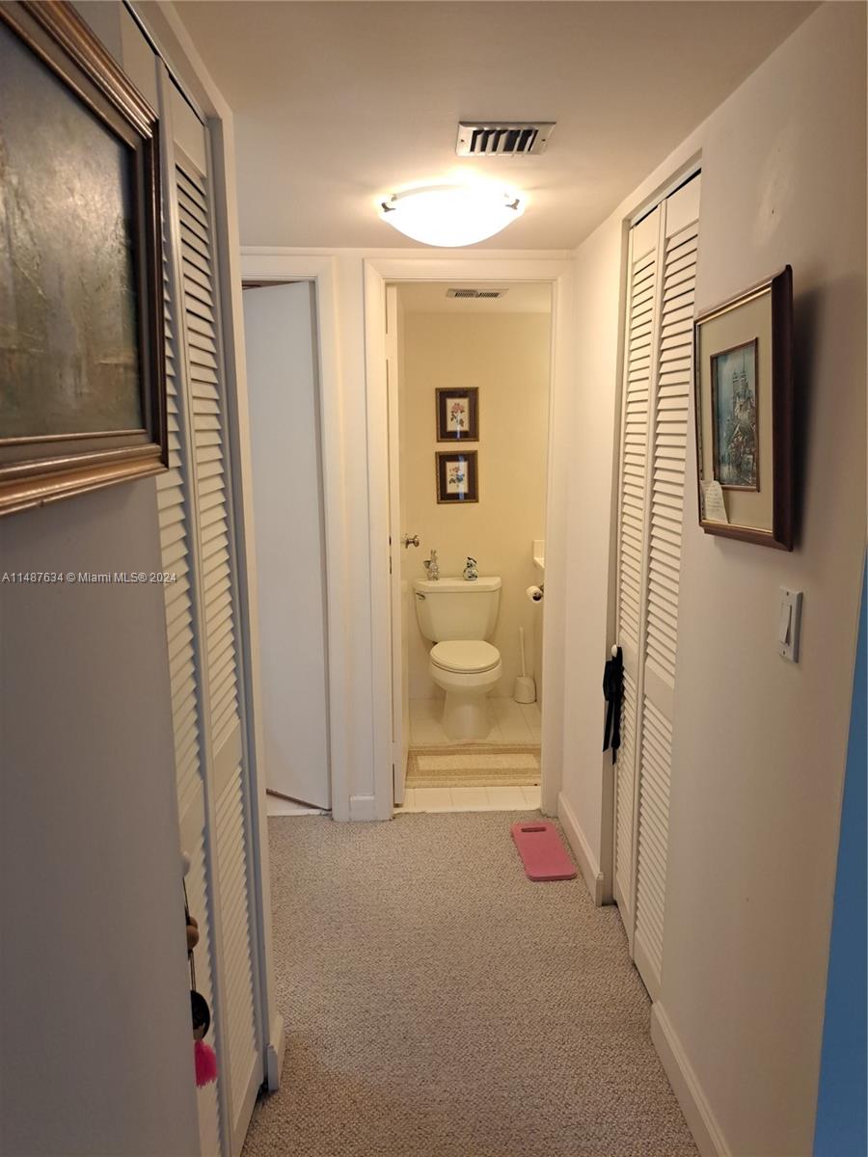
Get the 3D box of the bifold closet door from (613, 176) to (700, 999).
[{"bbox_3d":[0.586,0.084,2.139,0.045,2.048,0.591,-1,10,-3],"label":"bifold closet door"}]

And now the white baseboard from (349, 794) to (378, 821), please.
[{"bbox_3d":[-0.284,0.908,3.178,0.099,0.102,0.017,-1,10,-3],"label":"white baseboard"}]

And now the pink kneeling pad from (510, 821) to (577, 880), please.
[{"bbox_3d":[0.394,0.991,2.928,0.171,0.021,0.385,-1,10,-3],"label":"pink kneeling pad"}]

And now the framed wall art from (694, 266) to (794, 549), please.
[{"bbox_3d":[0.548,-0.290,1.462,0.024,0.449,0.369,-4,8,-2],"label":"framed wall art"}]

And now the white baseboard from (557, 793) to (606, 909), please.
[{"bbox_3d":[0.523,0.957,2.882,0.018,0.102,0.597,-1,10,-3],"label":"white baseboard"}]

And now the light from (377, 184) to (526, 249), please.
[{"bbox_3d":[0.050,-0.973,2.183,0.397,0.133,0.397,-1,10,-3],"label":"light"}]

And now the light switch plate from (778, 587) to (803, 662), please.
[{"bbox_3d":[0.583,0.079,1.321,0.009,0.113,0.067,-1,10,-3],"label":"light switch plate"}]

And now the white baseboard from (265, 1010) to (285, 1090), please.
[{"bbox_3d":[-0.376,1.133,1.933,0.018,0.109,0.139,-1,10,-3],"label":"white baseboard"}]

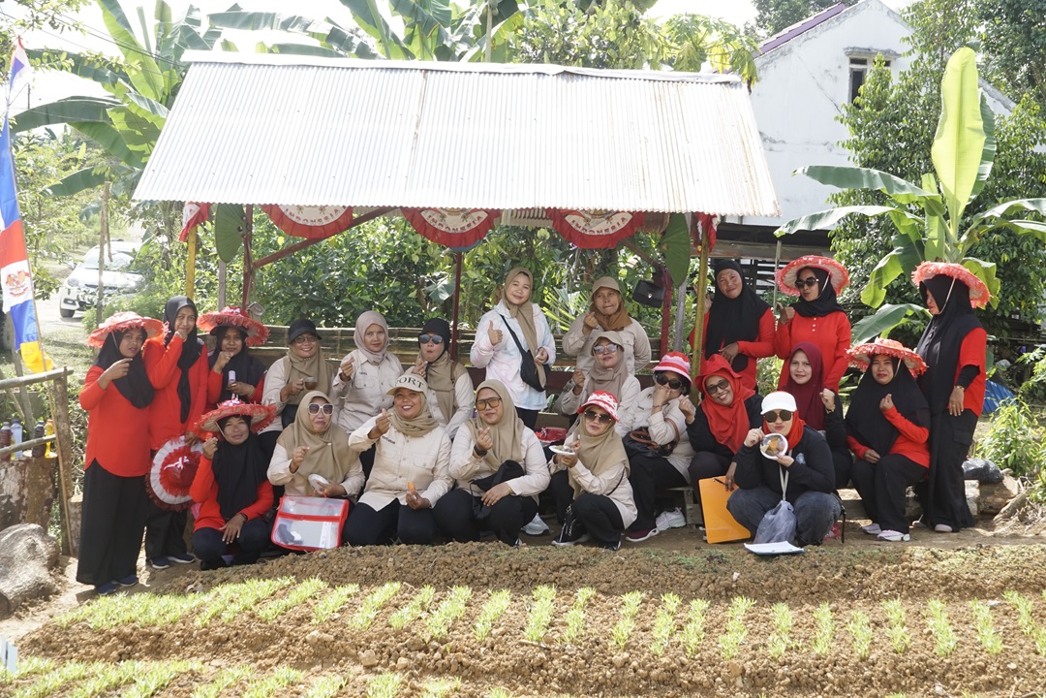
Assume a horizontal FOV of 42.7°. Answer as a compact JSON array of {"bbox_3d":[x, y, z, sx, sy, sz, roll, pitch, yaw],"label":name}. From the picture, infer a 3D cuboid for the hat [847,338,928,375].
[{"bbox_3d":[2.033,0.035,7.450,0.450,0.150,0.450,11,-6,11],"label":"hat"}]

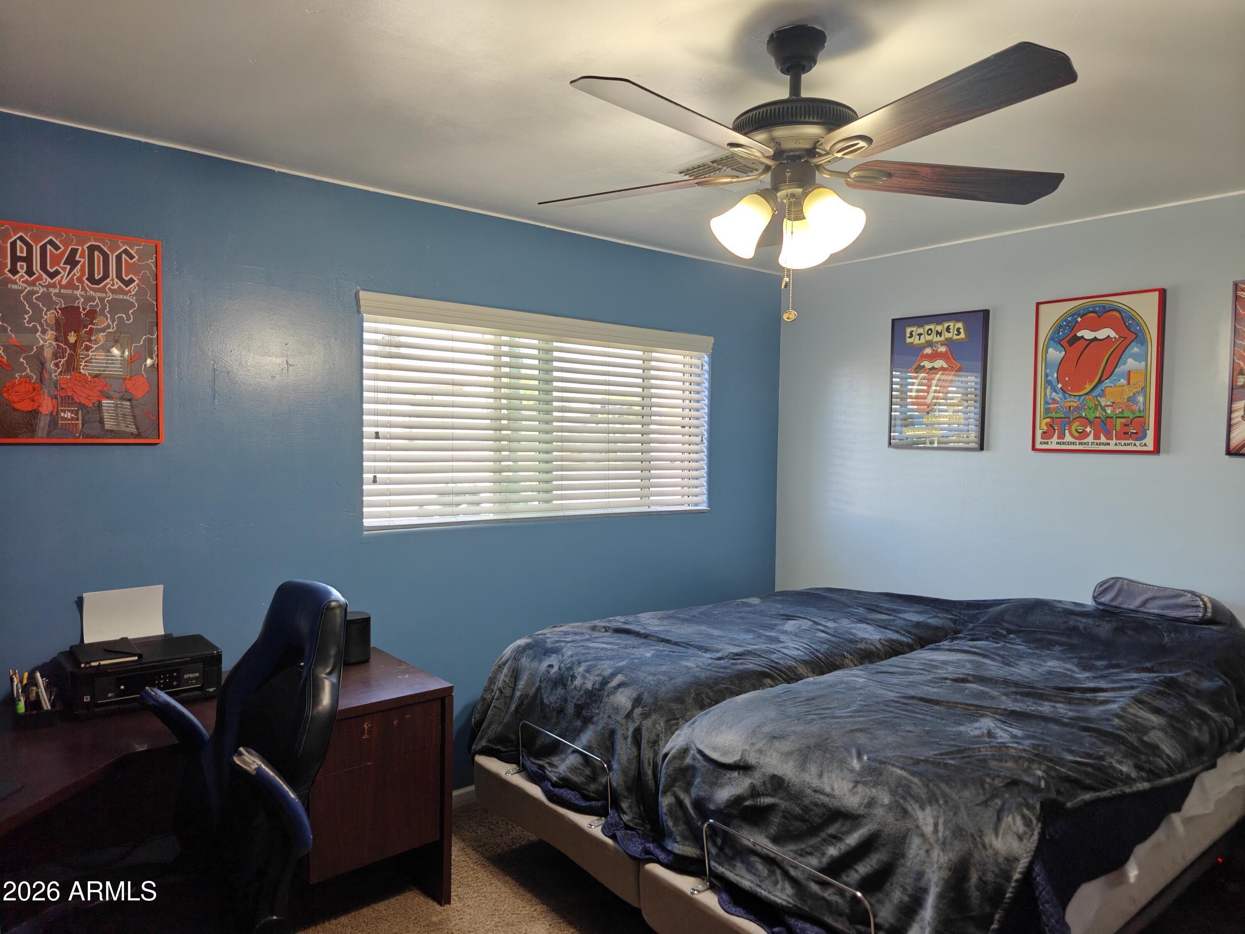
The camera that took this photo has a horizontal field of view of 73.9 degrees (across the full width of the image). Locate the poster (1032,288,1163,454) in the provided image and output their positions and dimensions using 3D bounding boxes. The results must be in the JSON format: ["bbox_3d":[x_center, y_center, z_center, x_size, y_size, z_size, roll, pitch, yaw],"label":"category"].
[{"bbox_3d":[1.903,-0.369,3.328,0.030,0.625,0.468,-1,3,-40],"label":"poster"}]

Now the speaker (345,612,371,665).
[{"bbox_3d":[-0.968,0.606,2.919,0.120,0.161,0.120,-1,3,-40],"label":"speaker"}]

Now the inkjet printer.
[{"bbox_3d":[-1.448,0.624,2.493,0.386,0.140,0.275,-1,3,-40],"label":"inkjet printer"}]

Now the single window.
[{"bbox_3d":[-0.276,-0.211,3.634,1.844,0.873,0.075,-1,3,-40],"label":"single window"}]

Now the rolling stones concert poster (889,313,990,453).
[{"bbox_3d":[1.463,-0.394,3.853,0.030,0.623,0.462,-1,3,-40],"label":"rolling stones concert poster"}]

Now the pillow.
[{"bbox_3d":[1.886,0.443,2.873,0.330,0.120,0.380,-1,3,-40],"label":"pillow"}]

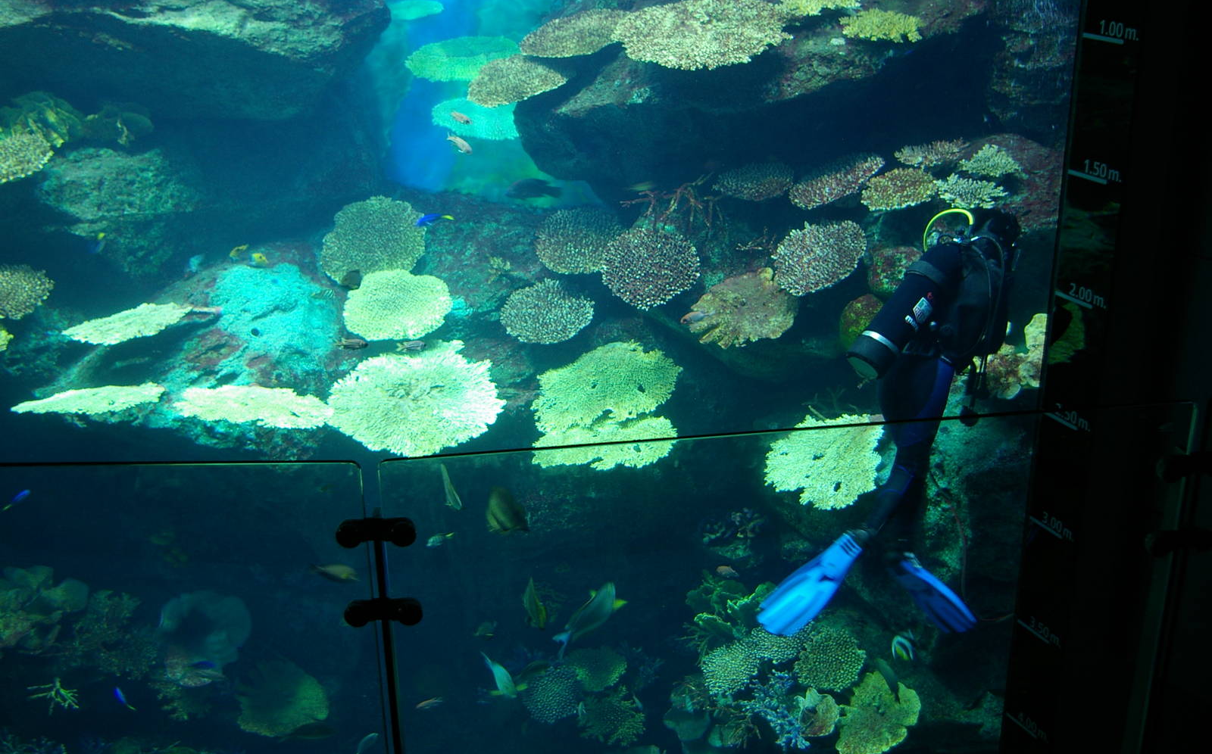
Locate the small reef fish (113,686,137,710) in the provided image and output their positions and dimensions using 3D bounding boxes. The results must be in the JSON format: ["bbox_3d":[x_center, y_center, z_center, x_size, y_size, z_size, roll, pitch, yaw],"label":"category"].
[{"bbox_3d":[-2.418,1.619,6.600,0.045,0.075,0.165,-18,41,-34],"label":"small reef fish"}]

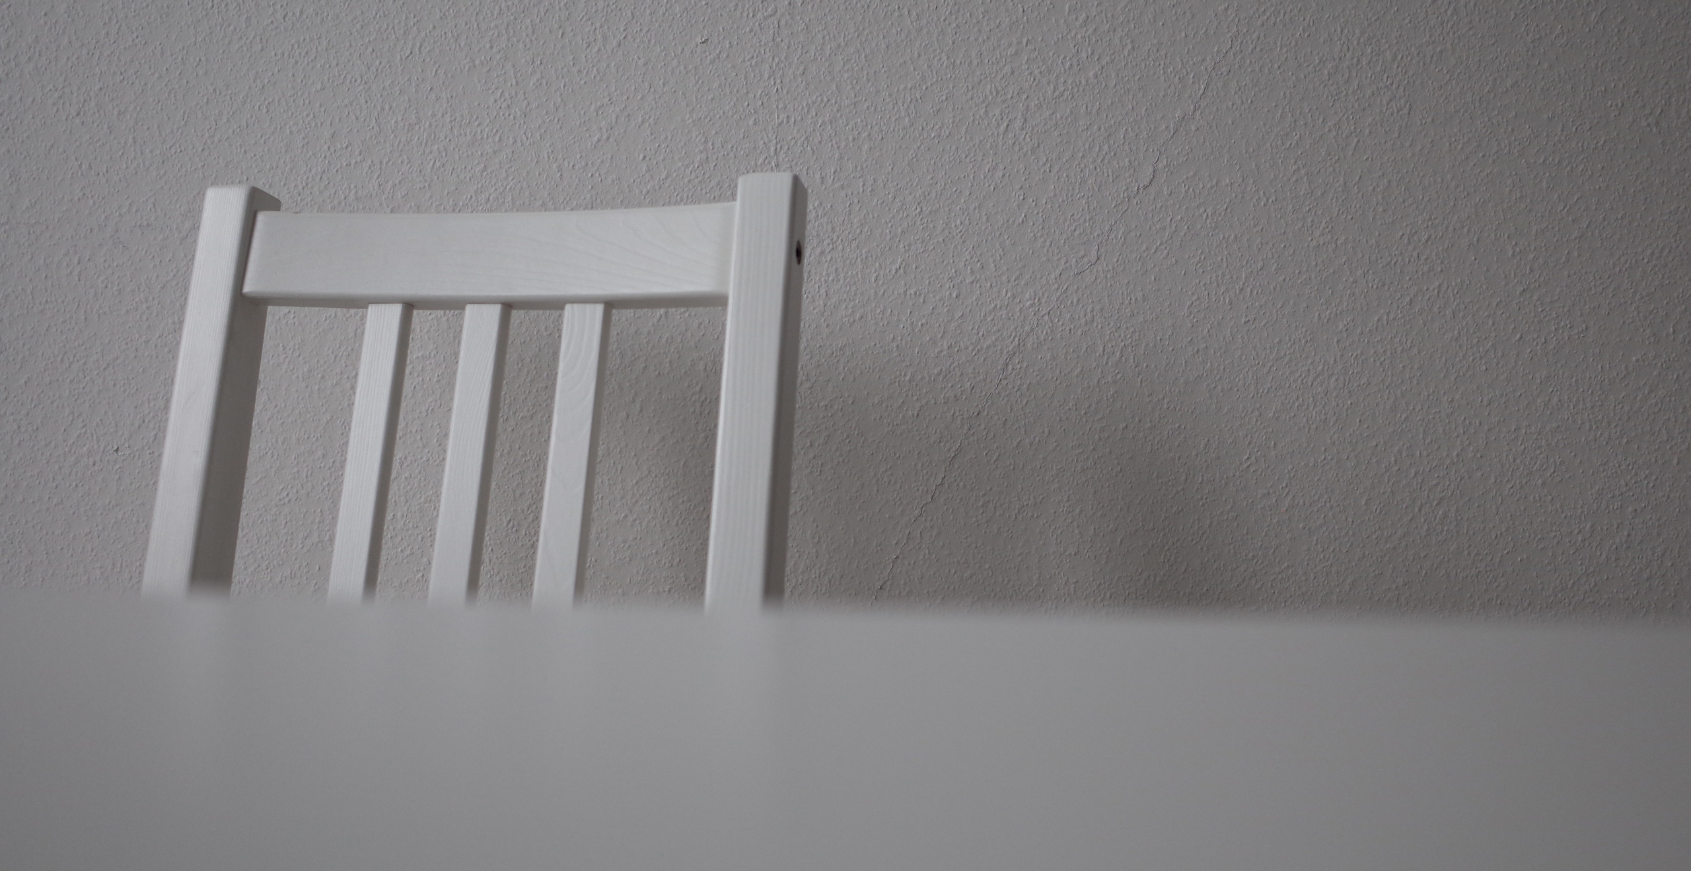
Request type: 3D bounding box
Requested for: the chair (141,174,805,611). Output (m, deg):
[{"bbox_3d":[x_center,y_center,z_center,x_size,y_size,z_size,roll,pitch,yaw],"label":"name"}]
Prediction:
[{"bbox_3d":[-0.288,0.293,0.652,0.420,0.900,0.490,1,2,14],"label":"chair"}]

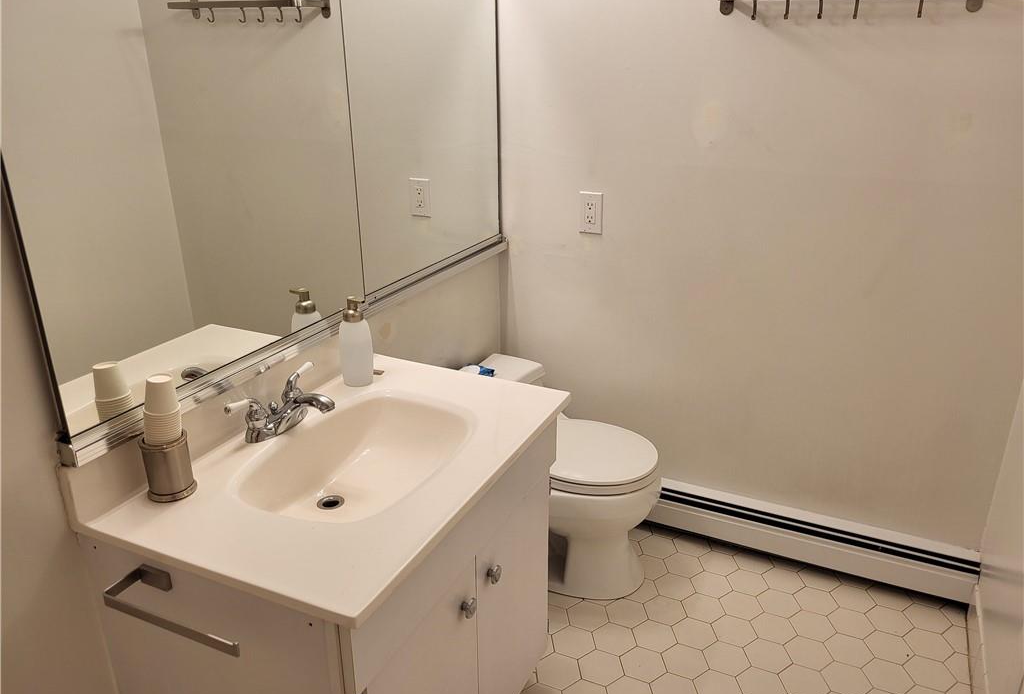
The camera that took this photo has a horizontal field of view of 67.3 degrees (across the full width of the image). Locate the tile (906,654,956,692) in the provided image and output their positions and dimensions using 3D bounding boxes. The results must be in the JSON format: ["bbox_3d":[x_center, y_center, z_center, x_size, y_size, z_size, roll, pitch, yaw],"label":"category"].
[{"bbox_3d":[1.062,0.833,1.957,0.109,0.009,0.126,-2,22,-4],"label":"tile"}]

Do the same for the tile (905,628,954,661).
[{"bbox_3d":[1.109,0.795,2.049,0.109,0.009,0.126,-2,22,-4],"label":"tile"}]

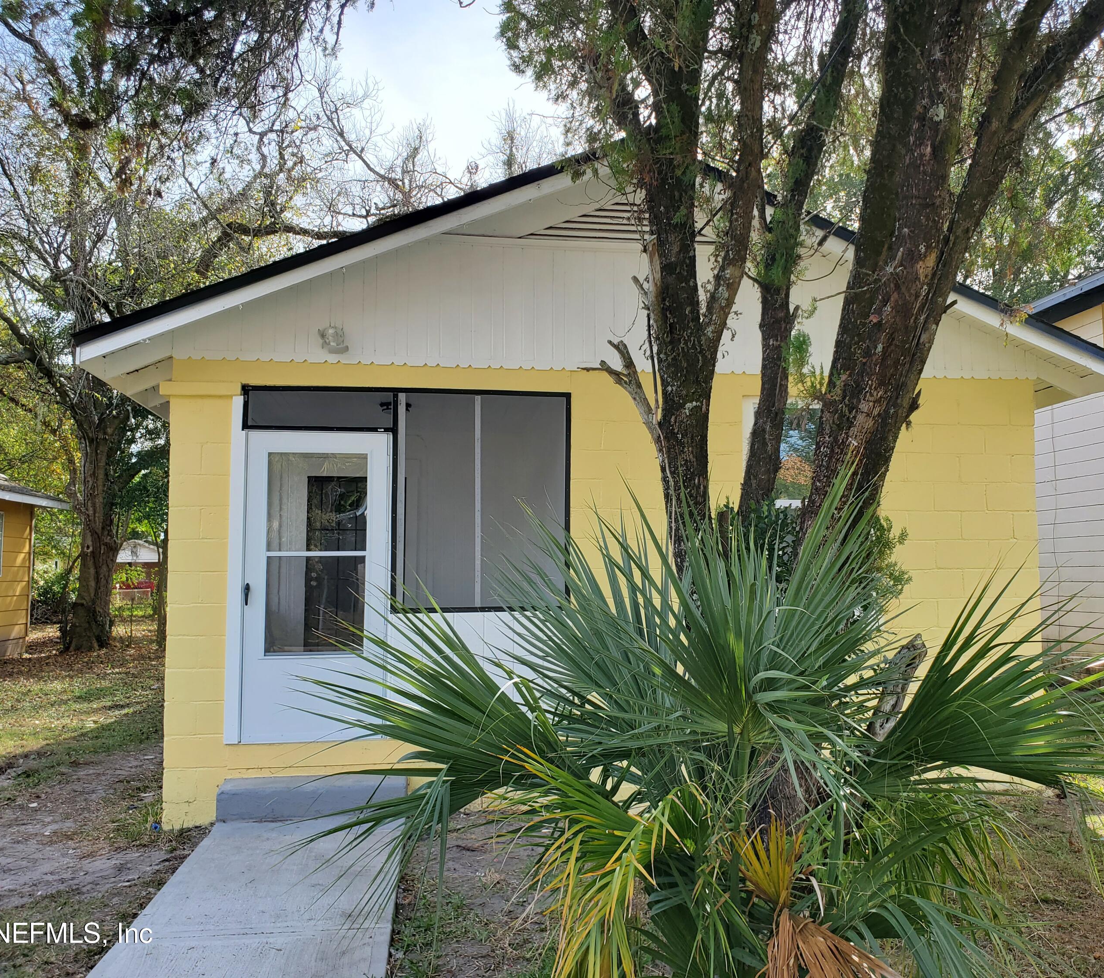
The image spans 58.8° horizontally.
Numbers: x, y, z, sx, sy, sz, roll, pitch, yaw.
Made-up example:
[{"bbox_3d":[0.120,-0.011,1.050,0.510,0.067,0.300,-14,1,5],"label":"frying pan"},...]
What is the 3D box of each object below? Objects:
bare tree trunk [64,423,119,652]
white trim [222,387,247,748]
[{"bbox_3d":[-8.970,0.934,19.100,0.900,4.400,0.850,0,-3,-8],"label":"bare tree trunk"},{"bbox_3d":[-2.005,0.505,6.204,0.090,2.200,0.030,0,-3,-8],"label":"white trim"}]

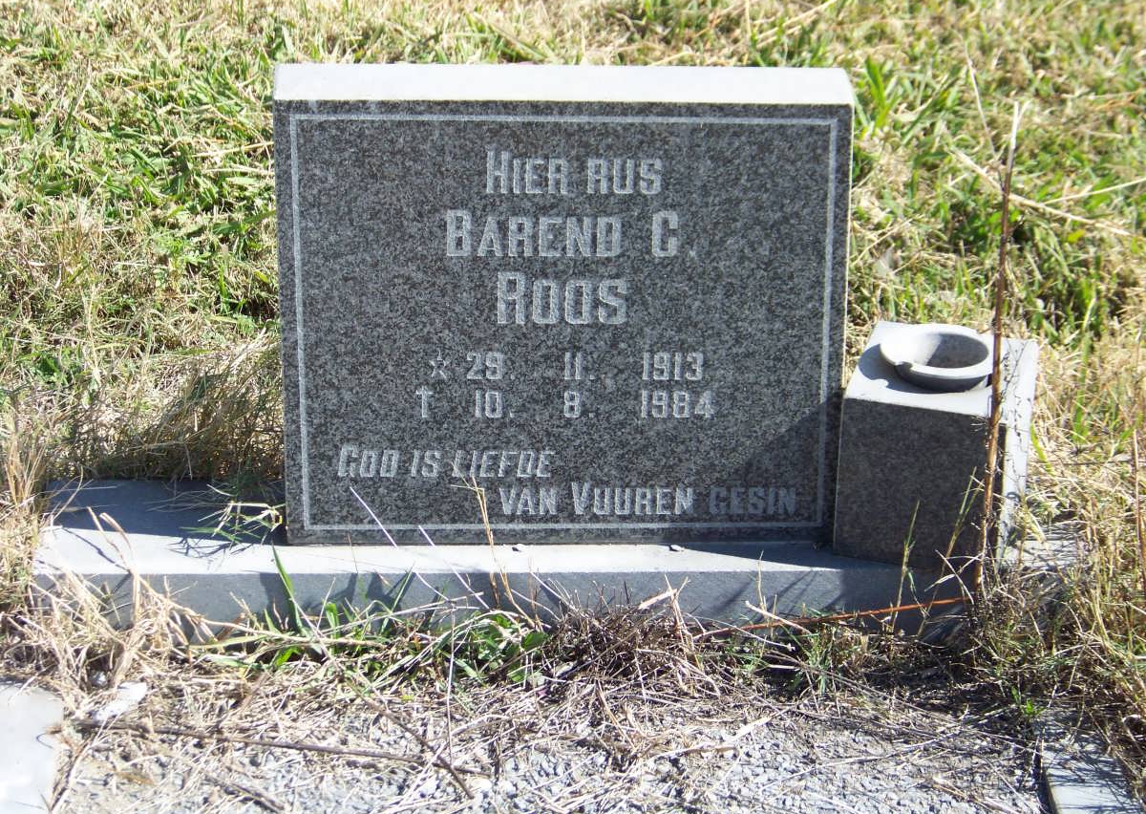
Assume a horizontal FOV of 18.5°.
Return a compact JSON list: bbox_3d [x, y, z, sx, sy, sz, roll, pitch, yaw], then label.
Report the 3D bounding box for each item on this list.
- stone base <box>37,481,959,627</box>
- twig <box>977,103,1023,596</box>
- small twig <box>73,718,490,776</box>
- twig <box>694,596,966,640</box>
[{"bbox_3d":[-0.019,0.142,3.247,0.933,0.078,0.178,0,27,-1],"label":"stone base"},{"bbox_3d":[0.367,-0.044,3.024,0.014,0.470,0.014,0,27,-1],"label":"twig"},{"bbox_3d":[-0.253,0.294,3.024,0.371,0.009,0.012,6,28,11],"label":"small twig"},{"bbox_3d":[0.230,0.190,3.150,0.243,0.009,0.010,-8,27,3],"label":"twig"}]

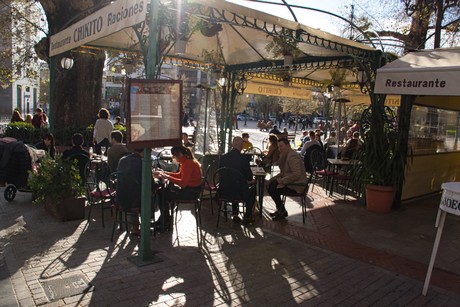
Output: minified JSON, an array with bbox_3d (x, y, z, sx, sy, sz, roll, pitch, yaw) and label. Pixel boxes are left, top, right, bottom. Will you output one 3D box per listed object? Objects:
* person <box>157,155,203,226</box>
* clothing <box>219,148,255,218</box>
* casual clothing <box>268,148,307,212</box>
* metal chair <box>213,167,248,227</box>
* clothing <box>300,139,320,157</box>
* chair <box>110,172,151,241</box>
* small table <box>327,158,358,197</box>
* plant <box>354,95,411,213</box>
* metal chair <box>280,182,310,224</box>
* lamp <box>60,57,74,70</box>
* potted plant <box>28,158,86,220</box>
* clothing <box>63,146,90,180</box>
[{"bbox_3d":[-0.683,0.531,4.764,0.600,0.930,0.440,3,6,0],"label":"person"},{"bbox_3d":[0.114,0.468,5.250,0.520,1.050,0.620,4,6,12],"label":"clothing"},{"bbox_3d":[0.929,0.424,5.480,0.680,1.060,0.500,3,6,4],"label":"casual clothing"},{"bbox_3d":[0.009,0.632,5.253,0.480,0.880,0.530,4,6,9],"label":"metal chair"},{"bbox_3d":[2.251,-0.083,9.531,0.500,0.600,0.400,1,6,-20],"label":"clothing"},{"bbox_3d":[-1.274,0.644,4.517,0.480,0.880,0.530,4,6,14],"label":"chair"},{"bbox_3d":[2.553,0.546,7.693,0.700,0.730,0.700,4,6,8],"label":"small table"},{"bbox_3d":[2.735,-0.007,6.422,0.950,2.130,0.850,6,7,20],"label":"plant"},{"bbox_3d":[1.019,0.644,5.621,0.520,0.880,0.470,4,6,10],"label":"metal chair"},{"bbox_3d":[-3.061,-1.695,6.500,0.270,0.280,0.270,-3,8,-41],"label":"lamp"},{"bbox_3d":[-2.561,0.471,5.181,0.820,0.860,0.750,0,7,-30],"label":"potted plant"},{"bbox_3d":[-2.392,0.146,5.466,0.480,0.600,0.330,3,6,-5],"label":"clothing"}]

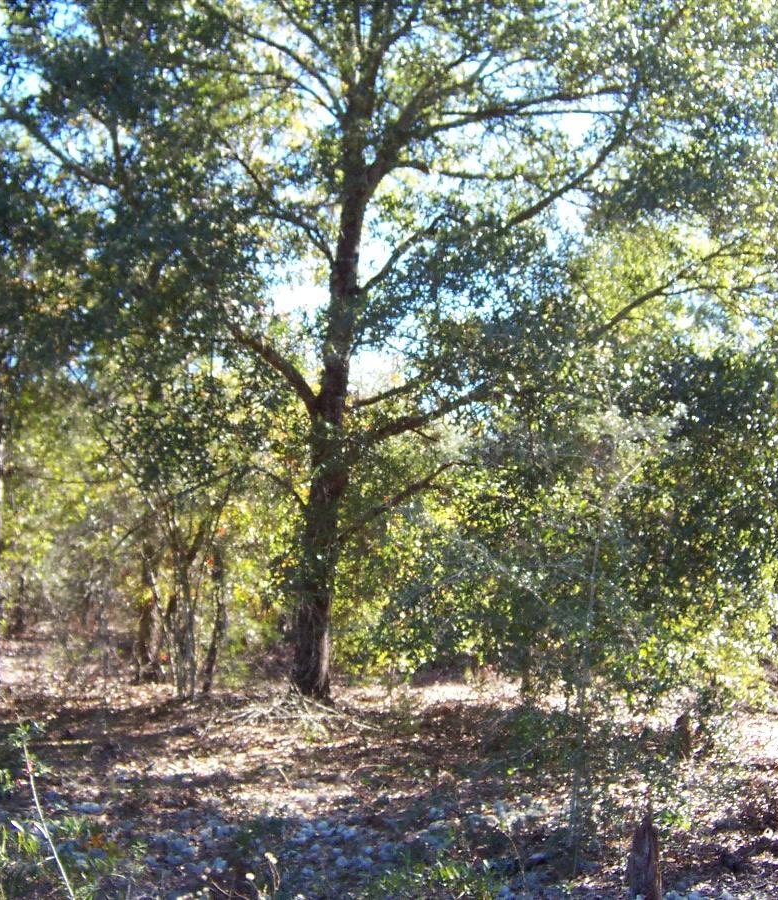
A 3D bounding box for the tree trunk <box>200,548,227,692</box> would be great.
[{"bbox_3d":[-2.162,2.084,14.091,0.320,1.830,0.220,0,-6,0],"label":"tree trunk"}]

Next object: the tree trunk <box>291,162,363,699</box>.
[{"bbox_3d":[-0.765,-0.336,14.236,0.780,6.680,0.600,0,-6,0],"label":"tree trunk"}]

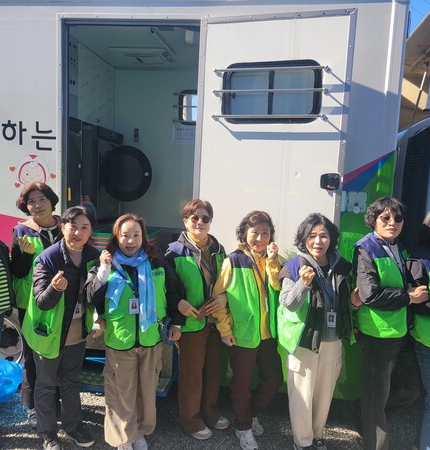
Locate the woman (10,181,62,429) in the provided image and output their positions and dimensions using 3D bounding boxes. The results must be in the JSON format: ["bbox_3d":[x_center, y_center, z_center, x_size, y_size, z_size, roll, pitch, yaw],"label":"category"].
[{"bbox_3d":[-1.215,0.530,3.060,0.460,1.630,0.340,0,8,-24],"label":"woman"}]

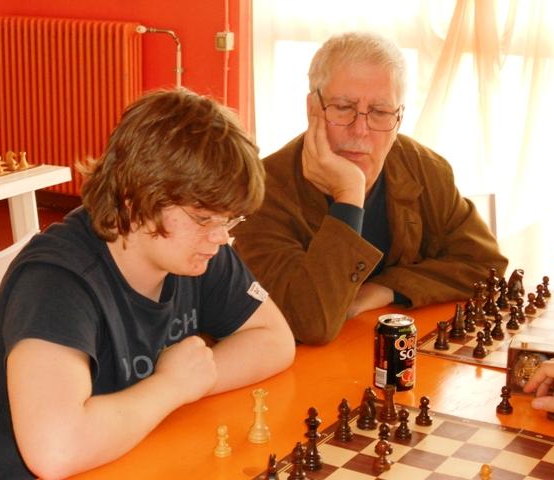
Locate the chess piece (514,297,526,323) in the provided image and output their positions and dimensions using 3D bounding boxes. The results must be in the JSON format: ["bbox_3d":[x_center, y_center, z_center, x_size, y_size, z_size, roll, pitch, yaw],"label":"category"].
[{"bbox_3d":[0.446,0.129,2.195,0.022,0.045,0.022,0,14,0],"label":"chess piece"}]

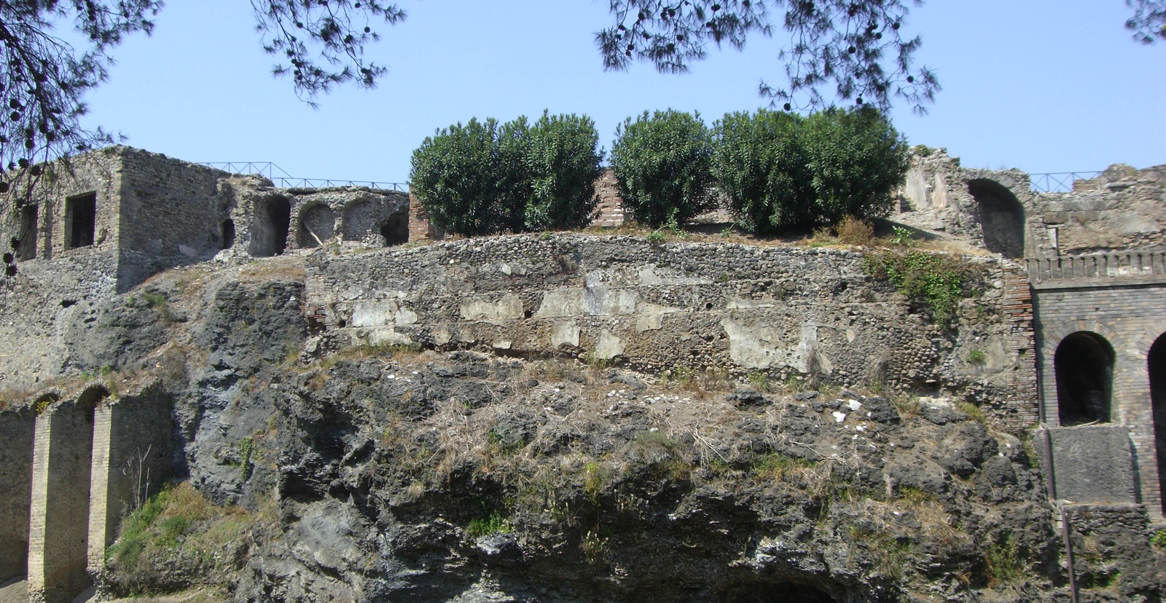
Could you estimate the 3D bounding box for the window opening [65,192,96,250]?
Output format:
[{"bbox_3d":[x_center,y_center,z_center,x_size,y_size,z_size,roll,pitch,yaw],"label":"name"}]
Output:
[{"bbox_3d":[-16.881,-2.688,43.500,1.716,1.986,0.450,-7,-11,34],"label":"window opening"}]

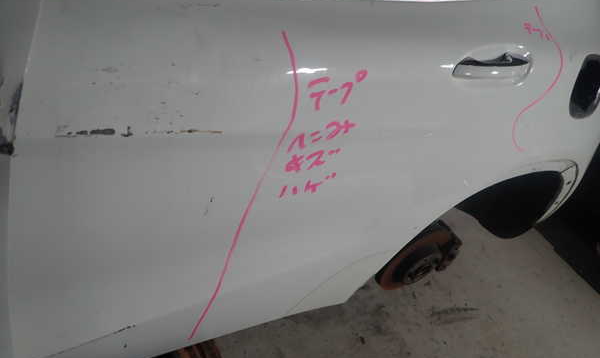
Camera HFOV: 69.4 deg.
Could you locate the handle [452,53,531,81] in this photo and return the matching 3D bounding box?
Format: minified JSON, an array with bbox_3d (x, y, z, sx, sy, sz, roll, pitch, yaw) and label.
[{"bbox_3d":[0.325,-0.191,0.735,0.212,0.038,0.045,-11,50,-39],"label":"handle"}]

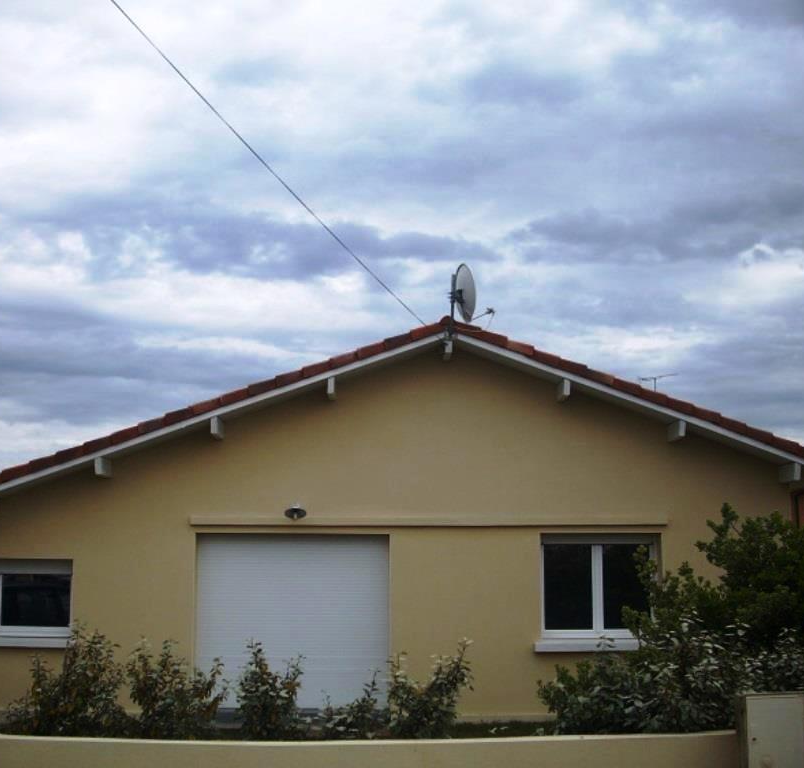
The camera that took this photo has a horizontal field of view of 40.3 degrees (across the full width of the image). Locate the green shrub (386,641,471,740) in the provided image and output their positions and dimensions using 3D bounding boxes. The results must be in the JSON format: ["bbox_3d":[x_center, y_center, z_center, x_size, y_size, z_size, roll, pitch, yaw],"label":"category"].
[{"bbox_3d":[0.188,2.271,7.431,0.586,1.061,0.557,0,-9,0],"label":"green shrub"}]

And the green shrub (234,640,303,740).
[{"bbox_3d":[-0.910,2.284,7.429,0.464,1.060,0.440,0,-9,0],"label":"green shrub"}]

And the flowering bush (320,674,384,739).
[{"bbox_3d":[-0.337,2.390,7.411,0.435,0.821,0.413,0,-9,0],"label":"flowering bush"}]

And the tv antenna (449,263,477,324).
[{"bbox_3d":[0.747,-1.119,13.508,0.250,0.786,0.680,4,-10,-21],"label":"tv antenna"}]

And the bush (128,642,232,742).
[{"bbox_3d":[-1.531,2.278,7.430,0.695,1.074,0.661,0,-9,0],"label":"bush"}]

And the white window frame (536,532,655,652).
[{"bbox_3d":[2.375,2.552,13.363,1.494,1.416,0.160,0,-9,0],"label":"white window frame"}]

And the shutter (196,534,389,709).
[{"bbox_3d":[-1.341,2.896,13.408,2.375,2.086,0.100,0,-9,0],"label":"shutter"}]

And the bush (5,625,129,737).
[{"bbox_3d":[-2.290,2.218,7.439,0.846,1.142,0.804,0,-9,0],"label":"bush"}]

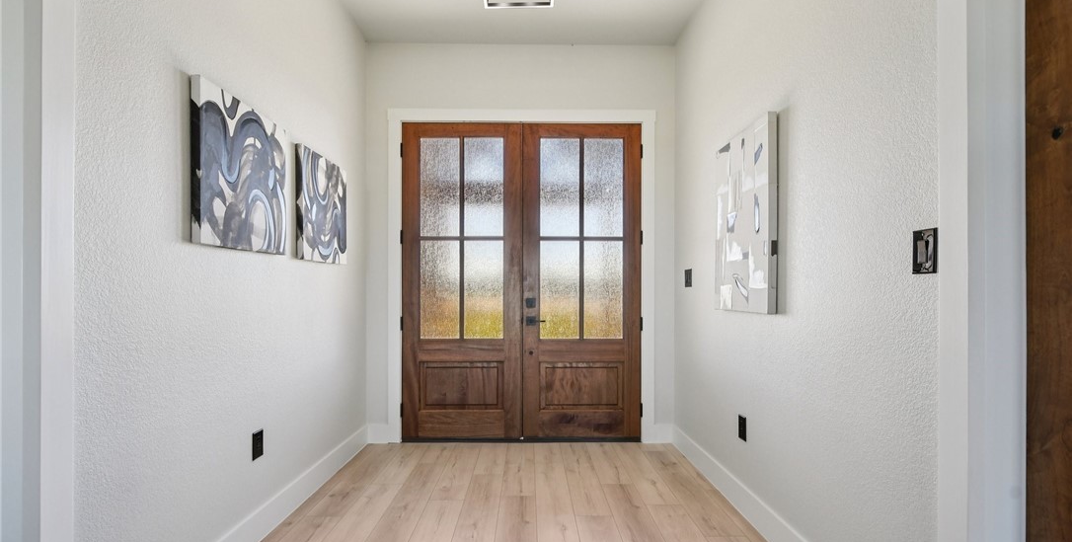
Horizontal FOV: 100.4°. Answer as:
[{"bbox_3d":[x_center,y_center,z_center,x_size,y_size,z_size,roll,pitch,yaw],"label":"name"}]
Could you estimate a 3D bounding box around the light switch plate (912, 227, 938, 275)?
[{"bbox_3d":[1.098,-0.053,1.261,0.009,0.125,0.077,0,-2,-1],"label":"light switch plate"}]

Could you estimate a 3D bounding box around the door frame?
[{"bbox_3d":[-0.106,0.042,3.445,2.055,2.556,0.120,0,-2,-1],"label":"door frame"}]

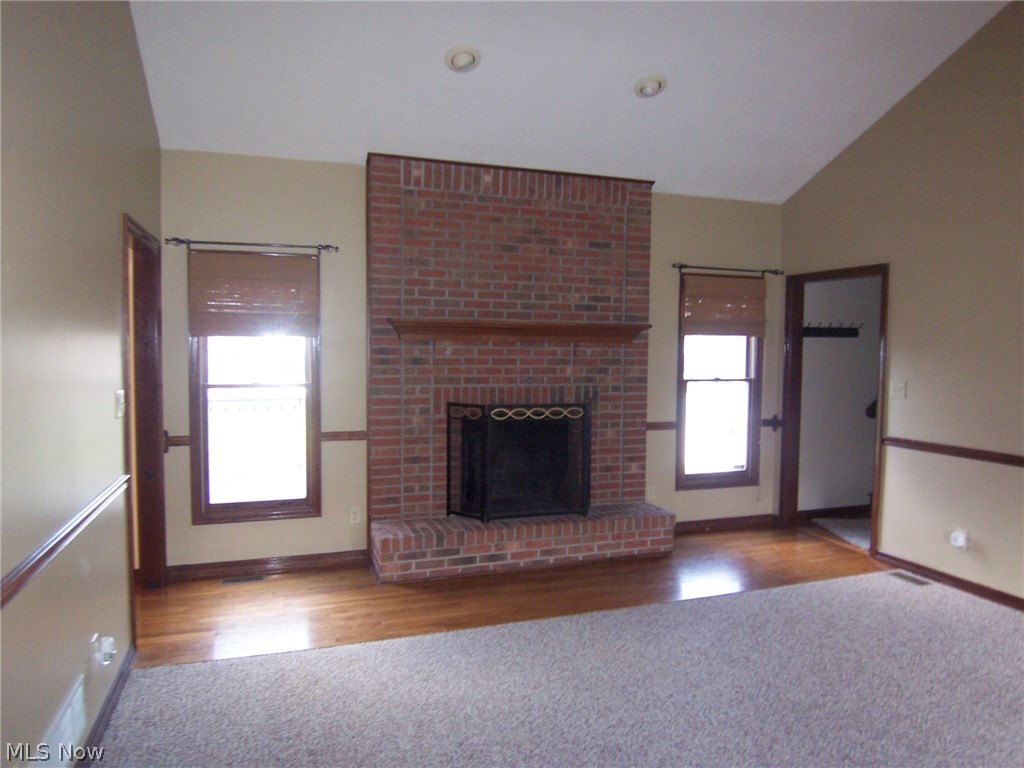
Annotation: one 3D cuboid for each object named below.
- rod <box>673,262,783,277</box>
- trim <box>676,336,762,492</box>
[{"bbox_3d":[1.750,-0.916,5.465,1.064,0.055,0.080,-1,3,-19],"label":"rod"},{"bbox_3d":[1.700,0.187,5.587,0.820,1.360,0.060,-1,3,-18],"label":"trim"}]

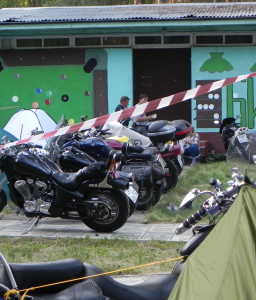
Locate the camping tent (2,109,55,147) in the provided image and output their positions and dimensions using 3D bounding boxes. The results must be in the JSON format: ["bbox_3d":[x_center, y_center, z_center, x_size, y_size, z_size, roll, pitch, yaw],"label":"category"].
[{"bbox_3d":[-2.200,-0.193,19.615,1.800,1.420,1.900,1,3,25],"label":"camping tent"}]

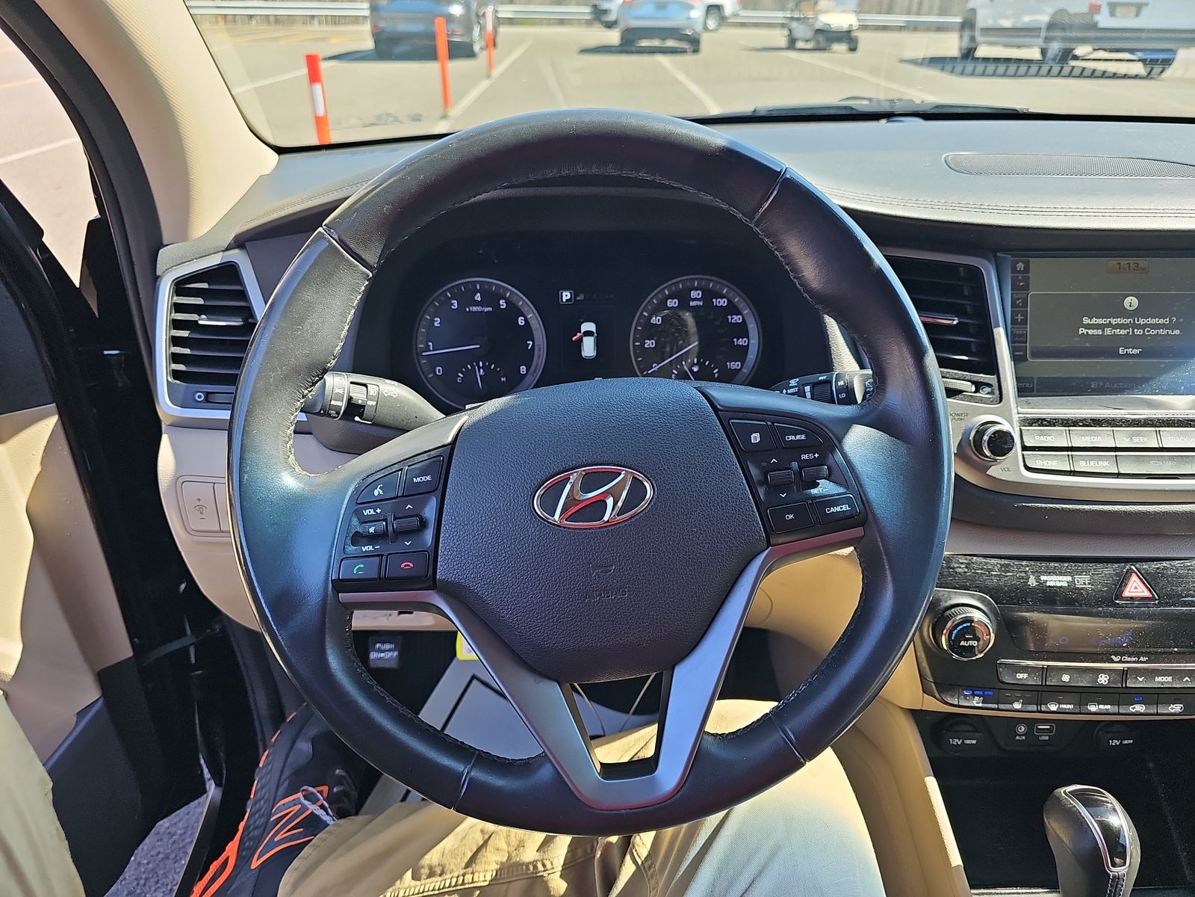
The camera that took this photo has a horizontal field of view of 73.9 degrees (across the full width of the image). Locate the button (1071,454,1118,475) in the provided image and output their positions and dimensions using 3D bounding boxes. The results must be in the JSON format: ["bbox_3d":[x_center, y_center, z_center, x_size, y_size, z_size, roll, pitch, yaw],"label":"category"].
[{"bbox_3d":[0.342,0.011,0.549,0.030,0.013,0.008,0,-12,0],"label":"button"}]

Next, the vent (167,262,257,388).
[{"bbox_3d":[-0.278,-0.092,0.590,0.074,0.090,0.030,1,5,1],"label":"vent"}]

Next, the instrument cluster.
[{"bbox_3d":[0.003,-0.103,0.635,0.355,0.140,0.060,0,8,0],"label":"instrument cluster"}]

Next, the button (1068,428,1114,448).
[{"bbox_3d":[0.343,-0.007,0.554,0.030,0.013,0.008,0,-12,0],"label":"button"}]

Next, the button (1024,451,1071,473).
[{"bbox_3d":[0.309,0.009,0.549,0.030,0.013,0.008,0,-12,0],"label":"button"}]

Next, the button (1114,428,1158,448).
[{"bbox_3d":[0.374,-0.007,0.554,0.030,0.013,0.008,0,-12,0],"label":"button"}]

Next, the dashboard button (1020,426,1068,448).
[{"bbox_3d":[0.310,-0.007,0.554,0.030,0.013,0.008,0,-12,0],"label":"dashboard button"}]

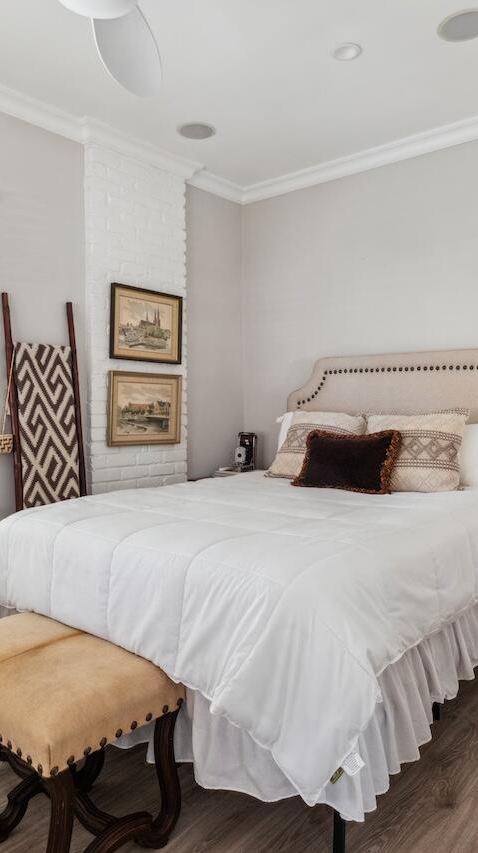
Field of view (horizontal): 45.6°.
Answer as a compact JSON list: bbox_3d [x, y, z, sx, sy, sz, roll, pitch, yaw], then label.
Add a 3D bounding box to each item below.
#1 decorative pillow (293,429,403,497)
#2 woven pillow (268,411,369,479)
[{"bbox_3d":[0.583,0.185,3.088,0.550,0.335,0.130,1,-21,37],"label":"decorative pillow"},{"bbox_3d":[0.460,0.111,3.330,0.500,0.450,0.170,1,-29,39],"label":"woven pillow"}]

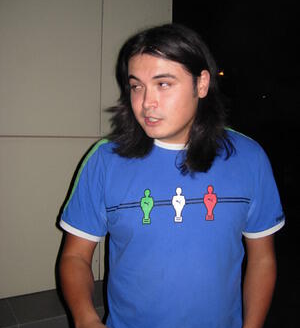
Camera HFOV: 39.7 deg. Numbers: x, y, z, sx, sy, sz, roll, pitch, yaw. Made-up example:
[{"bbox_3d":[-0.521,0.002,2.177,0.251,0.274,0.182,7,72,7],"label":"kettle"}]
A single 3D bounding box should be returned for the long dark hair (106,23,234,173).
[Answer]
[{"bbox_3d":[0.048,-0.158,1.000,0.270,0.345,0.250,1,2,28],"label":"long dark hair"}]

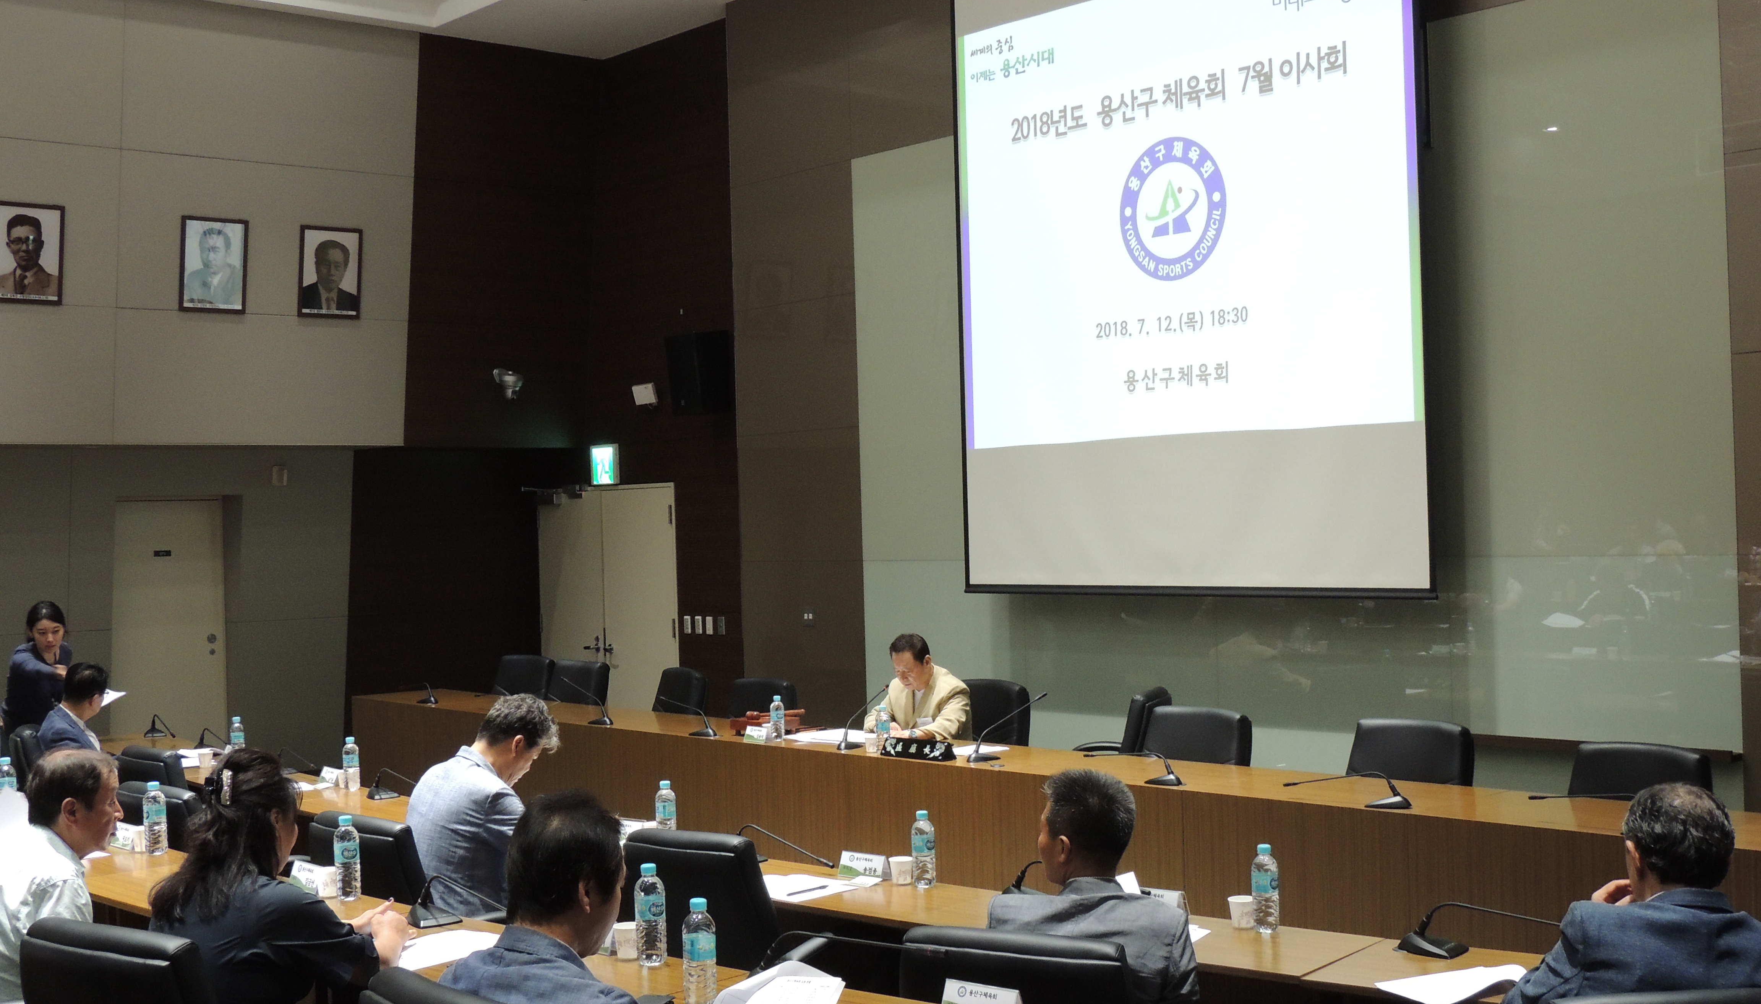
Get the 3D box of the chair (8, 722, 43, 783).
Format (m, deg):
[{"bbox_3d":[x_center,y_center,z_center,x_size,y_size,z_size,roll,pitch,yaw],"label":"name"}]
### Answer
[{"bbox_3d":[-3.899,1.547,10.046,0.640,0.930,0.620,-1,-1,-33],"label":"chair"}]

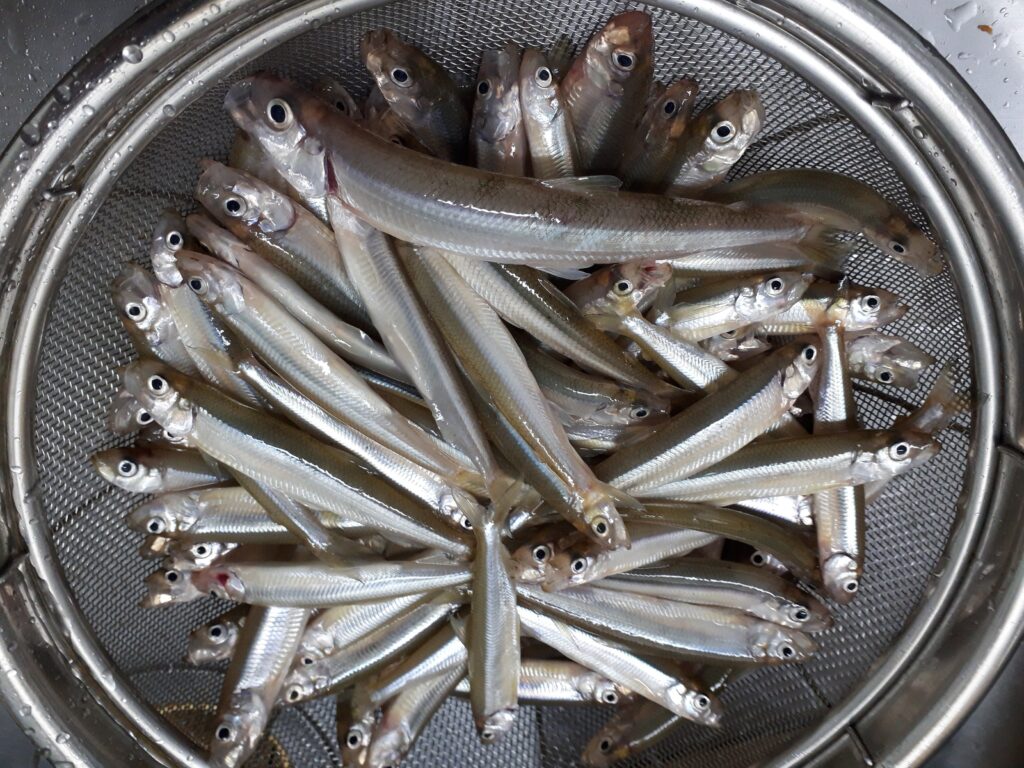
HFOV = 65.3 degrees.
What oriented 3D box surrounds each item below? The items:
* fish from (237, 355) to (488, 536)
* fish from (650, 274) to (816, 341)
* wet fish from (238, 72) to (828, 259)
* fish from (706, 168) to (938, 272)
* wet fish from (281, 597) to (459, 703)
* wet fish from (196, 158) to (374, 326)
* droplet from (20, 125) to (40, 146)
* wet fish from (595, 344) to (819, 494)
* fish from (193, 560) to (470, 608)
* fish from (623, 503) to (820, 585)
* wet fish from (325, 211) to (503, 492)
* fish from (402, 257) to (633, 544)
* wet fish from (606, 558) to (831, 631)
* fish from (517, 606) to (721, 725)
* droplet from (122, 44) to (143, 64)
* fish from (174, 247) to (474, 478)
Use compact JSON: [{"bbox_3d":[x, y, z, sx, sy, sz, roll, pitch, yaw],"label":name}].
[{"bbox_3d":[-0.043,0.017,0.224,0.096,0.009,0.012,40,78,-21],"label":"fish"},{"bbox_3d":[0.042,-0.016,0.241,0.093,0.013,0.017,-13,105,11],"label":"fish"},{"bbox_3d":[0.014,-0.045,0.206,0.159,0.019,0.030,11,106,-11],"label":"wet fish"},{"bbox_3d":[0.068,-0.041,0.195,0.073,0.010,0.015,13,140,8],"label":"fish"},{"bbox_3d":[-0.039,0.078,0.237,0.067,0.007,0.011,-27,73,-9],"label":"wet fish"},{"bbox_3d":[-0.040,-0.020,0.229,0.112,0.015,0.021,44,69,-28],"label":"wet fish"},{"bbox_3d":[-0.090,-0.047,0.150,0.004,0.002,0.004,0,90,16],"label":"droplet"},{"bbox_3d":[0.052,0.018,0.251,0.096,0.013,0.018,-36,121,18],"label":"wet fish"},{"bbox_3d":[-0.051,0.063,0.254,0.093,0.012,0.015,0,90,-7],"label":"fish"},{"bbox_3d":[0.052,0.049,0.238,0.087,0.011,0.015,16,140,2],"label":"fish"},{"bbox_3d":[-0.024,-0.009,0.209,0.016,0.011,0.113,-22,114,9],"label":"wet fish"},{"bbox_3d":[0.001,0.000,0.215,0.016,0.013,0.128,-47,114,-28],"label":"fish"},{"bbox_3d":[0.060,0.073,0.272,0.097,0.013,0.017,9,124,-2],"label":"wet fish"},{"bbox_3d":[0.026,0.081,0.241,0.086,0.009,0.014,30,90,0],"label":"fish"},{"bbox_3d":[-0.068,-0.059,0.144,0.004,0.002,0.004,0,107,-1],"label":"droplet"},{"bbox_3d":[-0.043,0.001,0.213,0.106,0.011,0.014,41,81,-24],"label":"fish"}]

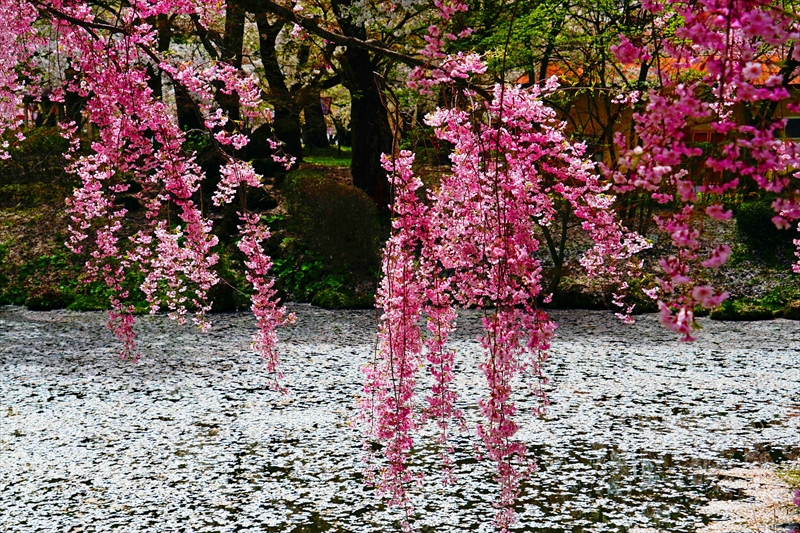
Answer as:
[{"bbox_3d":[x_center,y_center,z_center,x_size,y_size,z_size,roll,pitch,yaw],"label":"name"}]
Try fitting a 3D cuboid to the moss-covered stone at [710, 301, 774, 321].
[{"bbox_3d":[4.680,0.610,17.600,0.840,0.240,0.500,1,5,14],"label":"moss-covered stone"}]

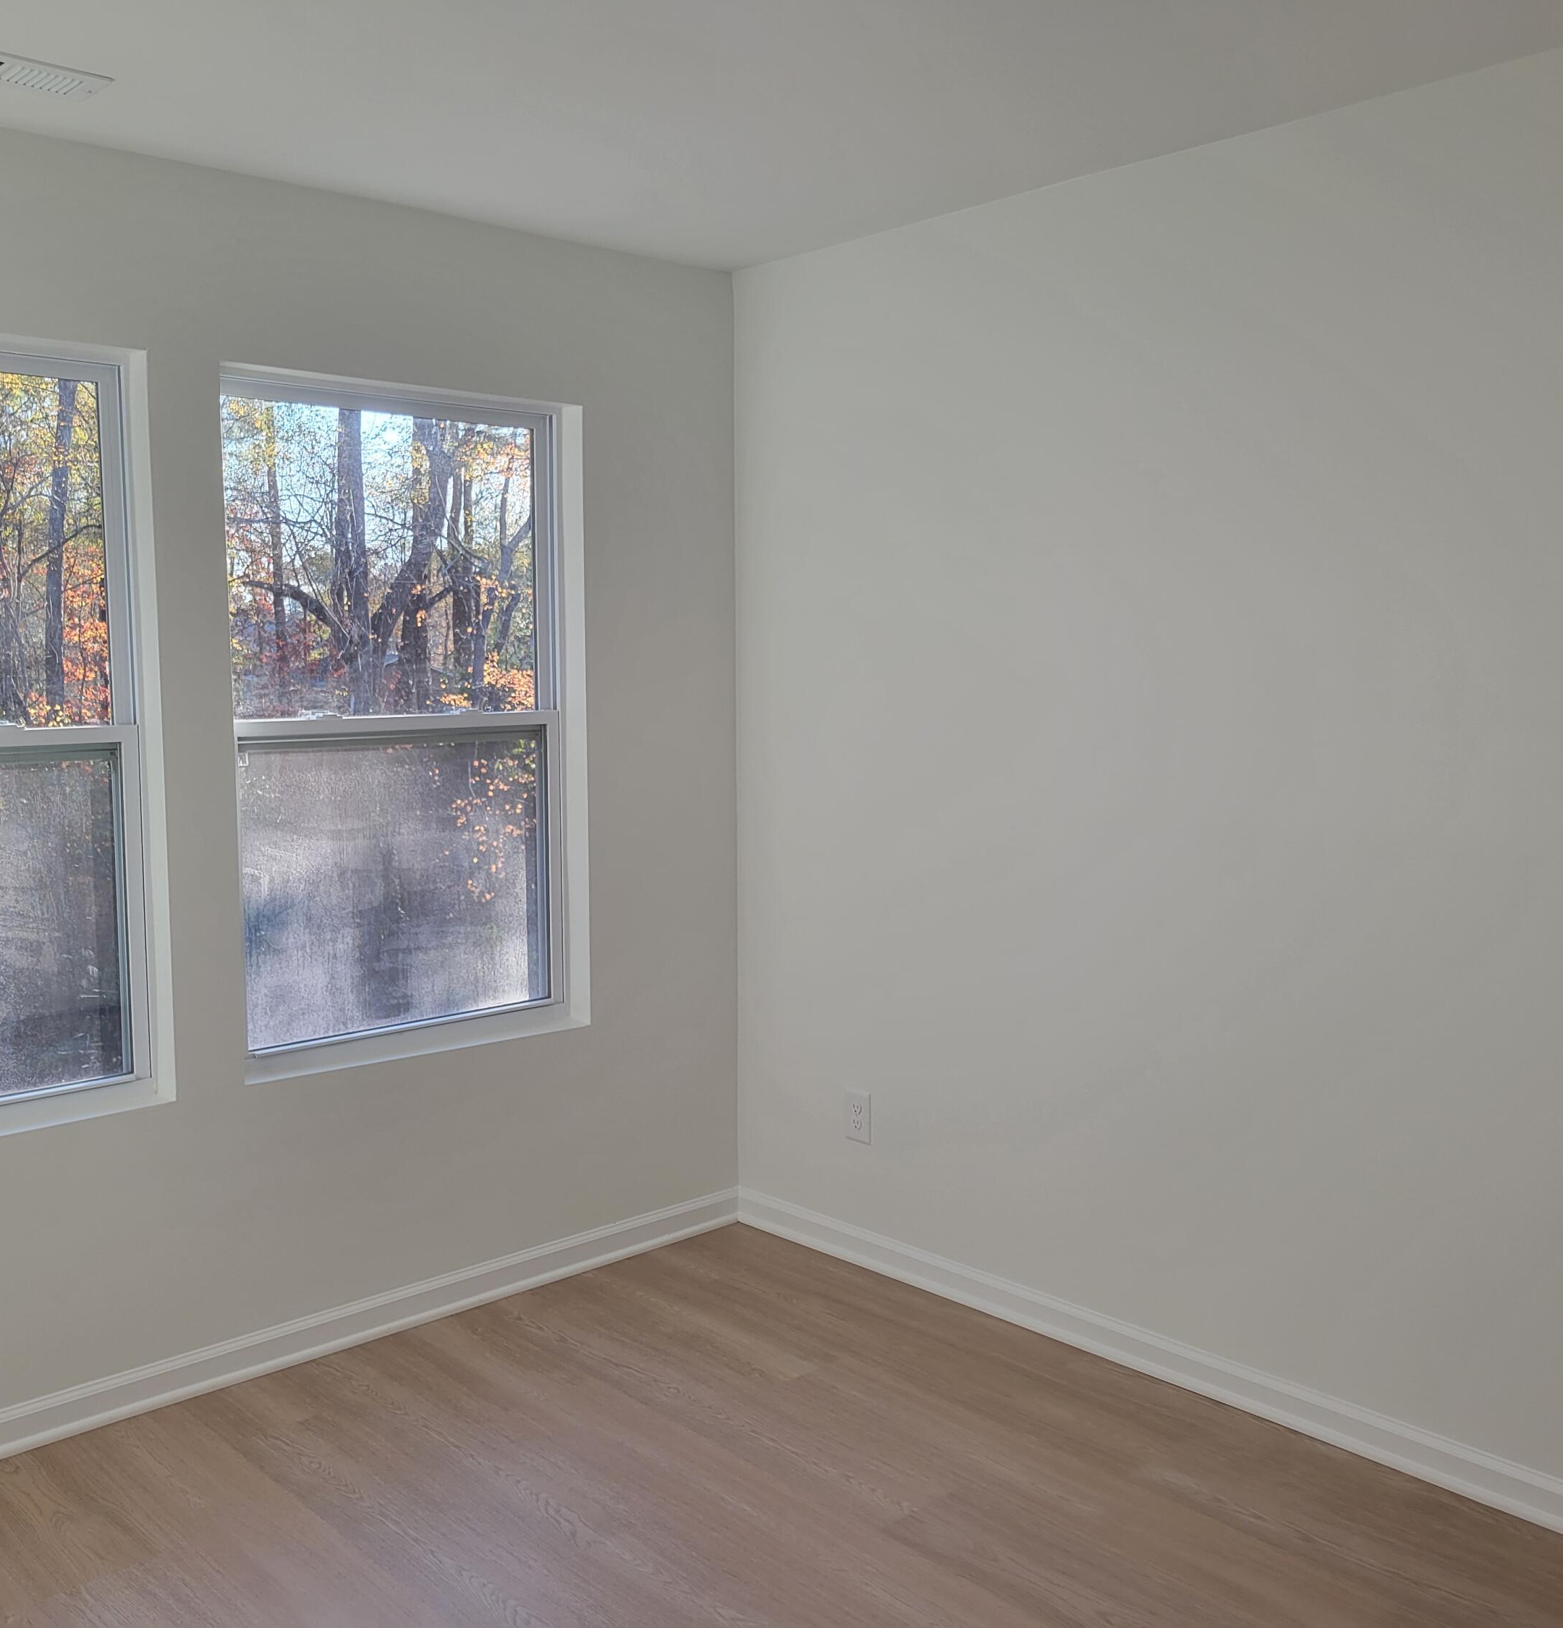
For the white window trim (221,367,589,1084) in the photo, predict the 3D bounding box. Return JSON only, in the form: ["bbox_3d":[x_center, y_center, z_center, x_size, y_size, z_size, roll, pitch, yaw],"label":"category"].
[{"bbox_3d":[-0.812,-0.196,3.594,0.866,1.450,0.100,-6,8,-42],"label":"white window trim"}]

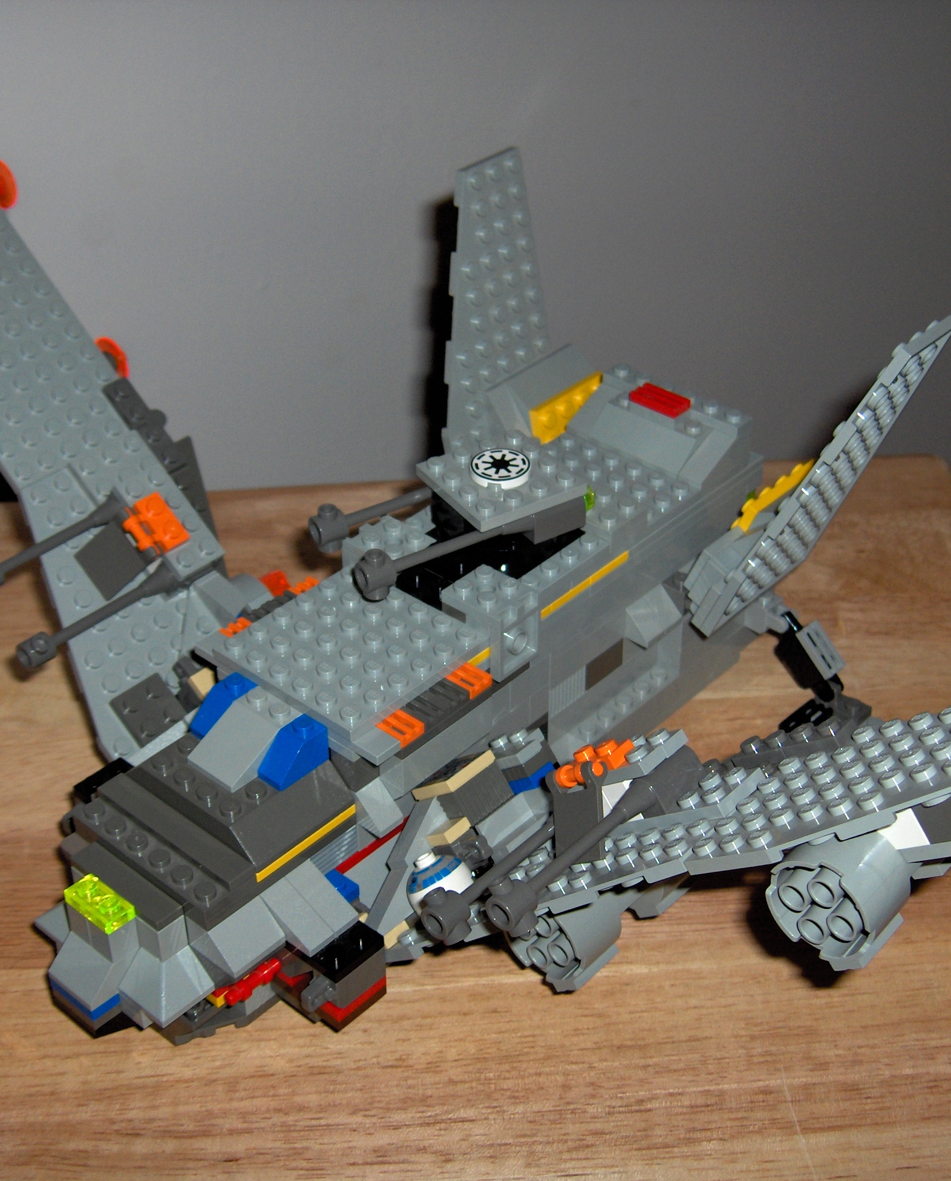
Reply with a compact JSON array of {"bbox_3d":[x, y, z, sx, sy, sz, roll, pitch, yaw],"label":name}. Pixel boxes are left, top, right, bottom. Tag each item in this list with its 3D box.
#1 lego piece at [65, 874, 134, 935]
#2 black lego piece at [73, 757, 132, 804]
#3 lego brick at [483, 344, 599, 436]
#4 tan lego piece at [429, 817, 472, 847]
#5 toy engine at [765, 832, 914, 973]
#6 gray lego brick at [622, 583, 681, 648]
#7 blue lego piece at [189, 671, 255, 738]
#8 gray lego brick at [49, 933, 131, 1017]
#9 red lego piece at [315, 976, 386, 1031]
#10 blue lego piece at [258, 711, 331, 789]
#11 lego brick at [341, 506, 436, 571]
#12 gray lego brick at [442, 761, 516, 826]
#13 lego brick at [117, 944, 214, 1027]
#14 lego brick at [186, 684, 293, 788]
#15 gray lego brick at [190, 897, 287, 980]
[{"bbox_3d":[-0.086,0.072,0.404,0.016,0.005,0.008,27,44,33],"label":"lego piece"},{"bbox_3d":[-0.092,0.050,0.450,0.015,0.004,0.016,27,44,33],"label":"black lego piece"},{"bbox_3d":[0.023,-0.060,0.531,0.011,0.016,0.037,16,37,41],"label":"lego brick"},{"bbox_3d":[-0.006,0.059,0.433,0.008,0.003,0.008,-35,9,-37],"label":"tan lego piece"},{"bbox_3d":[0.070,0.058,0.336,0.017,0.025,0.025,-35,9,-37],"label":"toy engine"},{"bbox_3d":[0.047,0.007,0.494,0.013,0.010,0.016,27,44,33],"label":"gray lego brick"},{"bbox_3d":[-0.061,0.028,0.426,0.008,0.011,0.016,27,44,33],"label":"blue lego piece"},{"bbox_3d":[-0.087,0.085,0.405,0.016,0.010,0.014,27,44,33],"label":"gray lego brick"},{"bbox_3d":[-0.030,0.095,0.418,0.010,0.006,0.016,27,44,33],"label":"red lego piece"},{"bbox_3d":[-0.043,0.038,0.417,0.008,0.011,0.016,27,44,33],"label":"blue lego piece"},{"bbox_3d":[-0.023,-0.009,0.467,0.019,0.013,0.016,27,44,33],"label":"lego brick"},{"bbox_3d":[0.000,0.052,0.444,0.016,0.010,0.008,-34,7,-37],"label":"gray lego brick"},{"bbox_3d":[-0.072,0.089,0.407,0.016,0.010,0.016,27,44,33],"label":"lego brick"},{"bbox_3d":[-0.055,0.035,0.421,0.016,0.011,0.024,27,44,33],"label":"lego brick"},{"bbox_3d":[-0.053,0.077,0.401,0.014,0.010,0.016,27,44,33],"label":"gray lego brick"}]

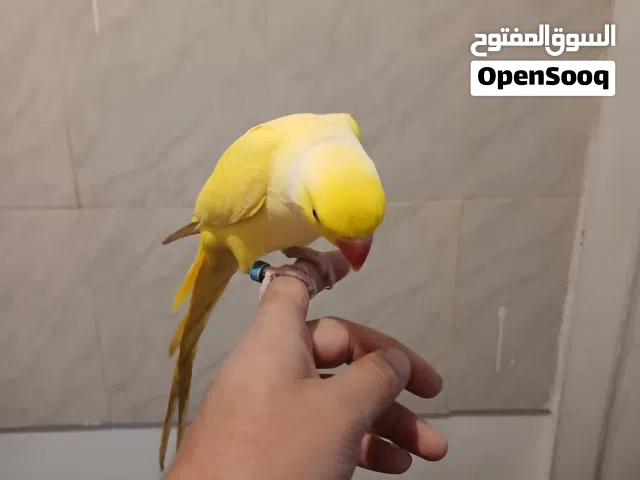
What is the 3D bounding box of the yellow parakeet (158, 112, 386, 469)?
[{"bbox_3d":[-0.039,0.049,0.325,0.080,0.255,0.178,-12,17,-43],"label":"yellow parakeet"}]

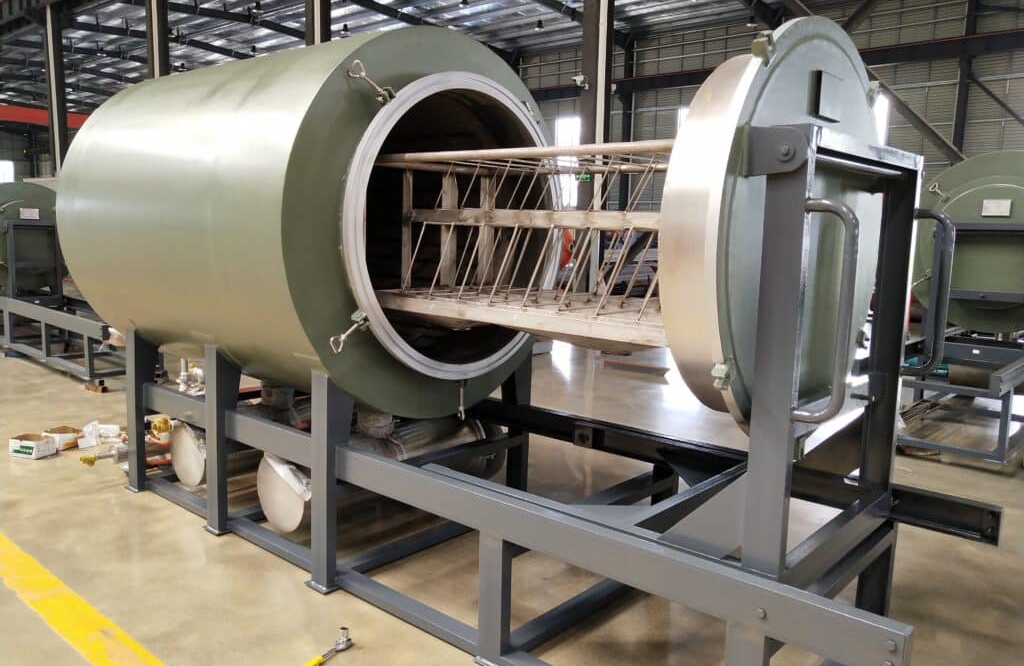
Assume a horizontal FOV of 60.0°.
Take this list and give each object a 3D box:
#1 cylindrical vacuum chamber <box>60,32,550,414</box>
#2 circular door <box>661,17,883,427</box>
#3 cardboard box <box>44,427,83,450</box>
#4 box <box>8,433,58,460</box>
[{"bbox_3d":[-0.953,-0.533,4.272,2.048,1.600,1.600,9,11,41],"label":"cylindrical vacuum chamber"},{"bbox_3d":[0.825,-0.285,2.690,0.208,1.240,1.240,9,11,41],"label":"circular door"},{"bbox_3d":[-2.715,0.640,5.360,0.148,0.095,0.135,6,10,30],"label":"cardboard box"},{"bbox_3d":[-2.802,0.663,5.181,0.199,0.100,0.132,4,9,18],"label":"box"}]

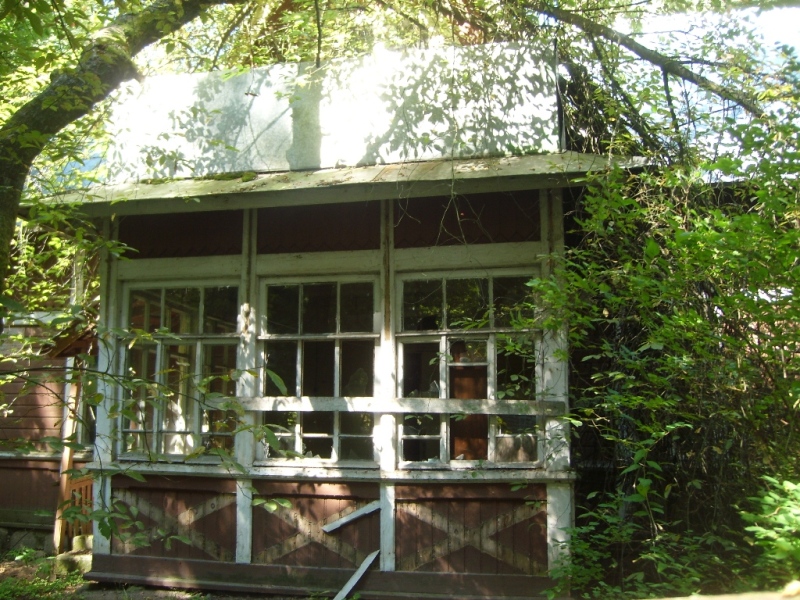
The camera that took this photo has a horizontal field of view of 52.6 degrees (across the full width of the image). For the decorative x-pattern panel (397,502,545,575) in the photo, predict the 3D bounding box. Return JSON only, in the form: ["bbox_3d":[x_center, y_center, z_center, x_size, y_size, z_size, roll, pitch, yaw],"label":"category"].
[{"bbox_3d":[0.525,1.770,6.060,1.128,0.540,0.050,-1,-6,12],"label":"decorative x-pattern panel"}]

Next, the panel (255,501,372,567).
[{"bbox_3d":[-0.671,1.807,6.313,1.004,0.530,0.050,-1,-6,12],"label":"panel"}]

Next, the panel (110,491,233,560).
[{"bbox_3d":[-1.842,1.815,6.564,1.084,0.540,0.050,-1,-6,12],"label":"panel"}]

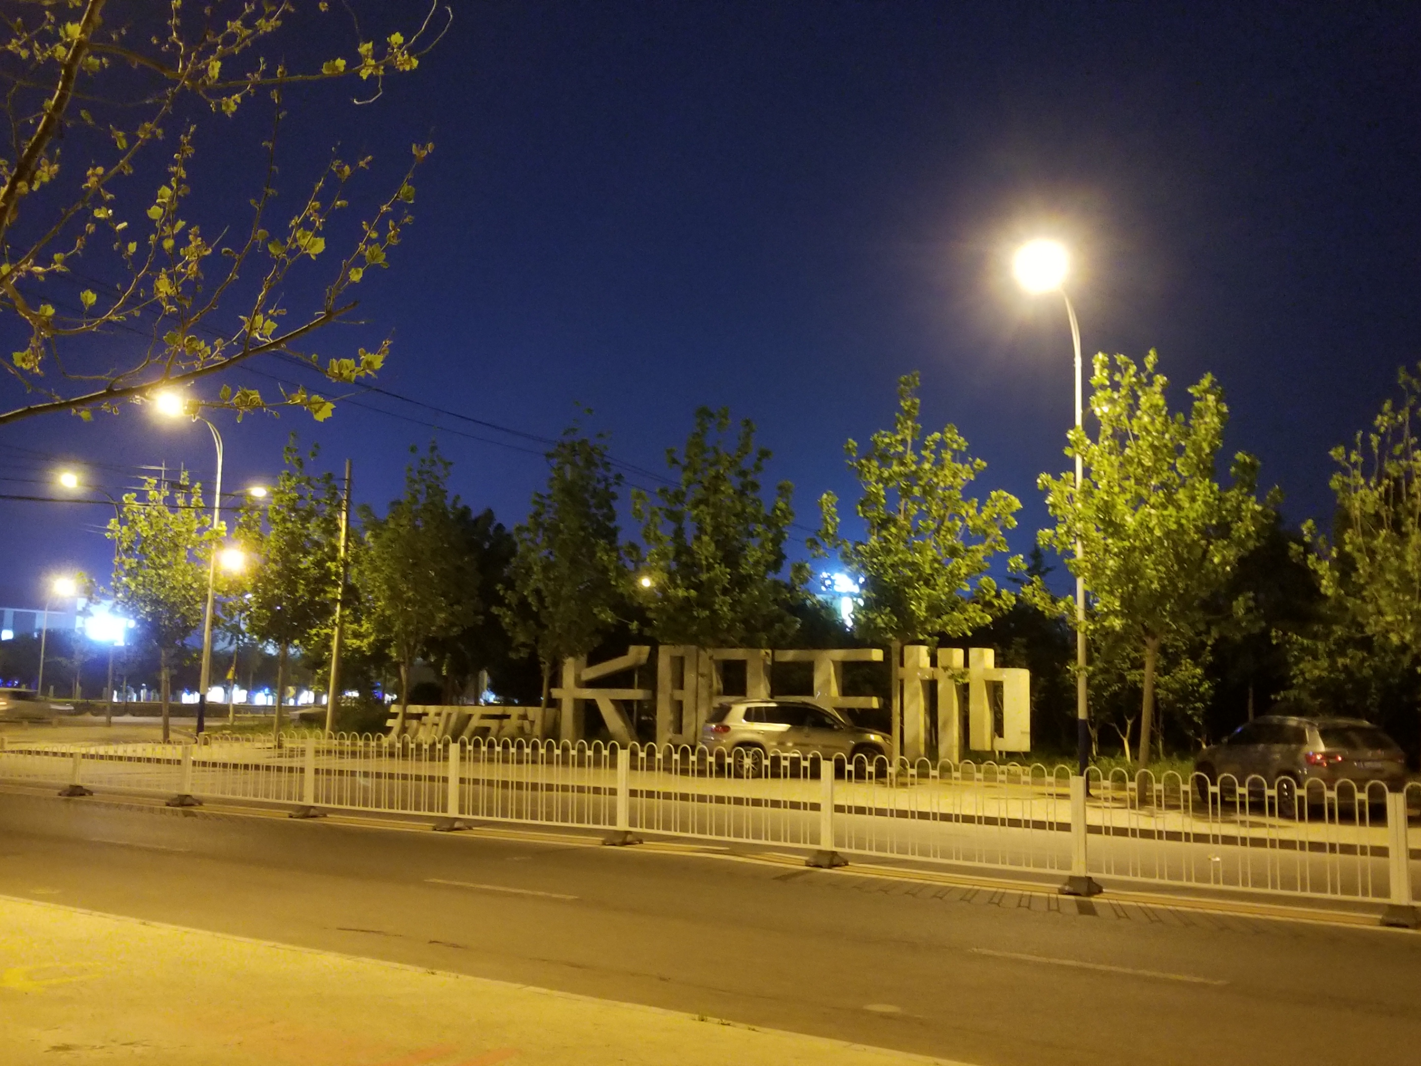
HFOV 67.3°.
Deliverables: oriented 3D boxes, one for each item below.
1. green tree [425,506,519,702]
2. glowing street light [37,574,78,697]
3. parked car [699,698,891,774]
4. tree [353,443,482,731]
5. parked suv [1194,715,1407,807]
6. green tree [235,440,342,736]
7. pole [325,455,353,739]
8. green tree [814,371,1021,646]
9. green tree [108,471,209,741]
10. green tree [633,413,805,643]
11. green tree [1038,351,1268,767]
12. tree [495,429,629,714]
[{"bbox_3d":[-7.858,2.862,34.924,3.172,7.508,3.013,2,-7,-12],"label":"green tree"},{"bbox_3d":[-35.220,5.795,57.285,1.600,6.891,0.400,0,-7,10],"label":"glowing street light"},{"bbox_3d":[1.910,4.608,24.218,4.480,1.680,1.810,2,-7,-10],"label":"parked car"},{"bbox_3d":[-7.697,1.635,27.760,3.366,8.223,3.198,3,-7,-15],"label":"tree"},{"bbox_3d":[10.612,4.249,19.809,1.810,1.630,4.420,1,-6,-3],"label":"parked suv"},{"bbox_3d":[-11.816,1.577,29.728,2.983,8.715,2.834,4,-7,-21],"label":"green tree"},{"bbox_3d":[-10.843,1.894,30.966,0.300,8.255,0.300,1,-6,0],"label":"pole"},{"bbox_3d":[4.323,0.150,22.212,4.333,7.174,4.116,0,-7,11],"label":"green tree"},{"bbox_3d":[-16.380,2.115,31.702,3.212,8.013,3.052,4,-7,-27],"label":"green tree"},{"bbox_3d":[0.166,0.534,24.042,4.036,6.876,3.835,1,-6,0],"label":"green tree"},{"bbox_3d":[8.409,0.742,20.069,4.436,8.513,4.214,-2,-7,23],"label":"green tree"},{"bbox_3d":[-3.638,1.381,25.901,3.088,8.374,2.934,2,-7,-8],"label":"tree"}]

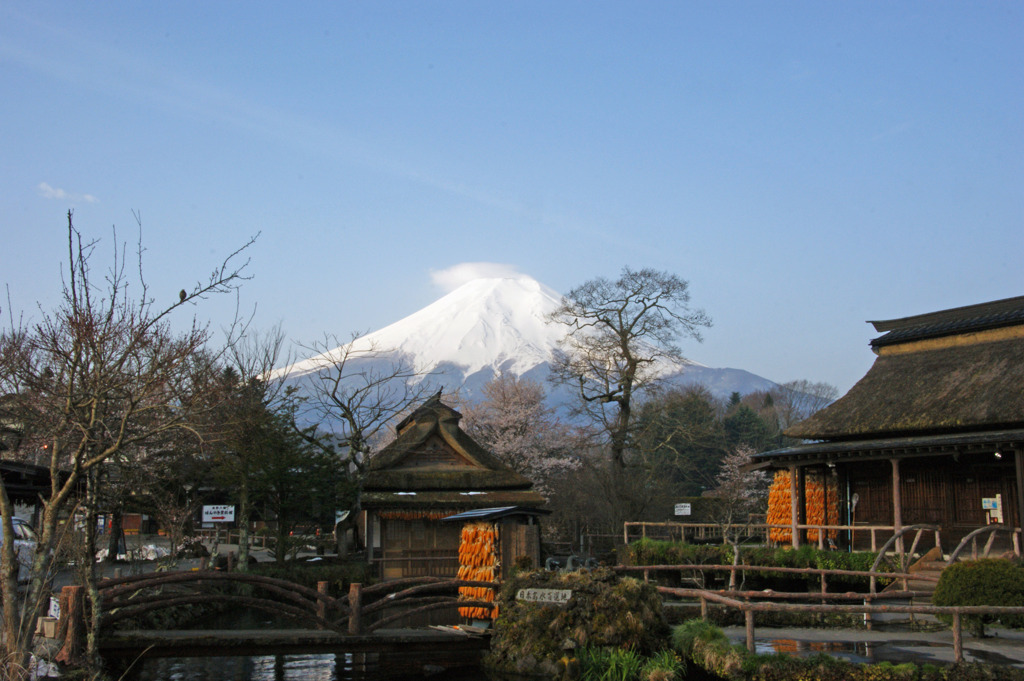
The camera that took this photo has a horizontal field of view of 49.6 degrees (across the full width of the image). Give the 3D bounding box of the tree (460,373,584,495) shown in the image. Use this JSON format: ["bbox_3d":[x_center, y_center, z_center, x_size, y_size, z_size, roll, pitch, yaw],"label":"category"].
[{"bbox_3d":[0.344,4.620,44.782,5.300,6.690,5.000,0,-8,0],"label":"tree"}]

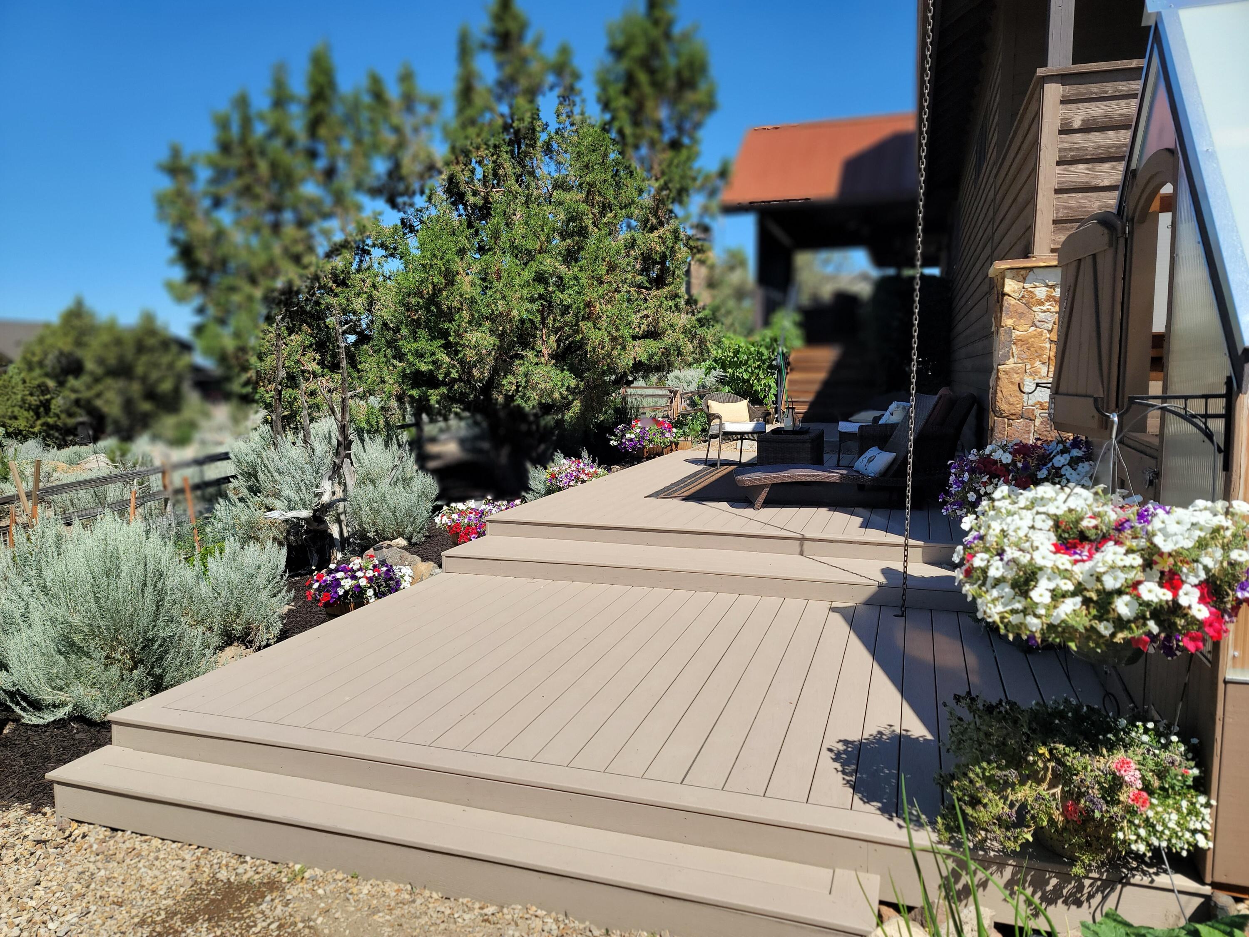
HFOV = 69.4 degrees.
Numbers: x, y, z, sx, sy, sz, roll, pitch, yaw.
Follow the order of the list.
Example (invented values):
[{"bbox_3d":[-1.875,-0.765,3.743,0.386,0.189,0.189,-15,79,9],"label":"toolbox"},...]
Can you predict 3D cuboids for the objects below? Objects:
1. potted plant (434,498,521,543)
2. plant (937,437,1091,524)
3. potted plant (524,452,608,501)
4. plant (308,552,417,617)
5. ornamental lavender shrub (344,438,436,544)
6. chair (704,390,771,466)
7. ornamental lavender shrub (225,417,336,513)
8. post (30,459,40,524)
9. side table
[{"bbox_3d":[-1.221,0.450,7.500,0.690,0.430,0.620,-1,7,-9],"label":"potted plant"},{"bbox_3d":[2.112,0.076,4.850,0.800,0.500,0.750,3,7,24],"label":"plant"},{"bbox_3d":[-0.602,0.075,9.200,0.800,0.500,0.700,0,7,-4],"label":"potted plant"},{"bbox_3d":[-1.707,0.762,5.800,0.670,0.450,0.620,-2,7,-17],"label":"plant"},{"bbox_3d":[-2.064,0.195,8.000,0.820,0.980,0.820,-2,7,-14],"label":"ornamental lavender shrub"},{"bbox_3d":[1.311,-0.467,10.728,0.670,0.870,0.640,-2,7,-19],"label":"chair"},{"bbox_3d":[-3.308,0.042,8.700,1.060,1.050,1.000,-2,7,-21],"label":"ornamental lavender shrub"},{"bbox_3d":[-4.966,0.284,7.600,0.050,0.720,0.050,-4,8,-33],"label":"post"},{"bbox_3d":[1.837,-0.165,9.931,0.550,0.455,1.080,2,7,18],"label":"side table"}]

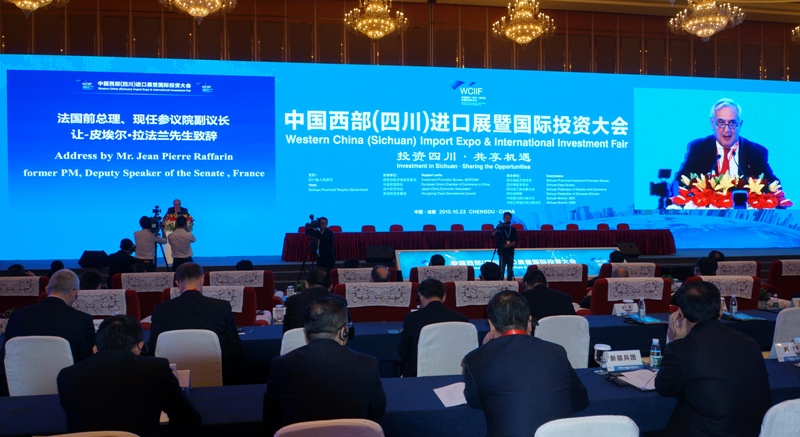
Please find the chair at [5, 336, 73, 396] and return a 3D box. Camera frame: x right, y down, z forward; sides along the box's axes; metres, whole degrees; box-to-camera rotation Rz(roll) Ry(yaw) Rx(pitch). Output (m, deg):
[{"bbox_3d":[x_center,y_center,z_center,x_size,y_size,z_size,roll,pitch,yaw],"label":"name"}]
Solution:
[{"bbox_3d":[-2.440,1.219,4.240,0.460,0.920,0.560,0,0,-9],"label":"chair"}]

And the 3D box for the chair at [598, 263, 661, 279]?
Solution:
[{"bbox_3d":[2.960,1.100,8.280,0.870,1.030,0.820,0,0,-9],"label":"chair"}]

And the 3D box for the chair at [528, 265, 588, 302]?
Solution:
[{"bbox_3d":[1.998,1.077,8.170,0.900,1.020,0.800,0,1,-9],"label":"chair"}]

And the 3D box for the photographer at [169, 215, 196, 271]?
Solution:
[{"bbox_3d":[-3.740,0.759,10.330,0.500,1.680,0.420,-1,1,-18],"label":"photographer"}]

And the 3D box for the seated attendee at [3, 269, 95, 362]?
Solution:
[{"bbox_3d":[-2.286,0.993,4.088,0.540,1.320,0.780,0,1,-10],"label":"seated attendee"}]

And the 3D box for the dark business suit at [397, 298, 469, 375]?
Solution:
[{"bbox_3d":[0.250,0.901,4.570,0.520,0.640,0.450,0,0,-9],"label":"dark business suit"}]

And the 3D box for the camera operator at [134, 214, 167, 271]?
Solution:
[{"bbox_3d":[-4.315,0.772,10.379,0.560,1.660,0.500,0,1,-14],"label":"camera operator"}]

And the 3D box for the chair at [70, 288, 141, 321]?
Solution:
[{"bbox_3d":[-2.763,1.130,5.625,0.780,1.020,0.780,0,1,-9],"label":"chair"}]

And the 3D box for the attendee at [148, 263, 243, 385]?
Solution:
[{"bbox_3d":[-1.397,0.974,4.338,0.580,1.340,0.850,0,1,-9],"label":"attendee"}]

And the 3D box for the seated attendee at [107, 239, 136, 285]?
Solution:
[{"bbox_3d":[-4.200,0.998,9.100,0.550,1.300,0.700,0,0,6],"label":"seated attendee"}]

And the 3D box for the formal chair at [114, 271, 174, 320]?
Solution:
[{"bbox_3d":[-3.008,1.113,7.333,0.900,1.020,0.800,0,1,-9],"label":"formal chair"}]

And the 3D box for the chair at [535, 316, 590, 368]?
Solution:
[{"bbox_3d":[1.147,1.162,4.607,0.450,0.930,0.550,0,1,-13],"label":"chair"}]

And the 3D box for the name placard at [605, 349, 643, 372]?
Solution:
[{"bbox_3d":[1.365,0.860,3.660,0.250,0.105,0.090,0,1,-19],"label":"name placard"}]

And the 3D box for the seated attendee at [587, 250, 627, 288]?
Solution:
[{"bbox_3d":[2.890,1.015,8.350,0.580,1.200,0.800,0,0,-9],"label":"seated attendee"}]

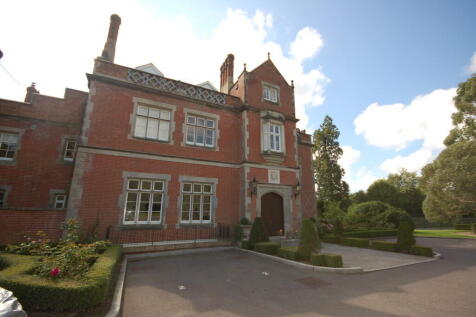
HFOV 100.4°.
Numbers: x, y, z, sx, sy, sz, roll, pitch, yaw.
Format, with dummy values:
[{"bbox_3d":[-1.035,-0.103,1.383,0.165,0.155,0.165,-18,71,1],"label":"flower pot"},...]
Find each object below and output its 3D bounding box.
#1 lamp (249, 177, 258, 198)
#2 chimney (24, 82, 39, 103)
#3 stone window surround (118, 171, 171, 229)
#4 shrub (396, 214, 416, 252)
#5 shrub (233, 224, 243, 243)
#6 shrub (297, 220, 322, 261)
[{"bbox_3d":[1.016,1.802,12.672,0.420,1.220,0.620,7,-14,-26],"label":"lamp"},{"bbox_3d":[-14.095,-4.468,13.608,0.520,1.600,0.550,7,-14,-26],"label":"chimney"},{"bbox_3d":[-4.156,1.888,8.939,2.000,2.430,0.250,7,-14,-26],"label":"stone window surround"},{"bbox_3d":[7.548,3.417,9.078,0.720,1.620,0.720,7,-14,-26],"label":"shrub"},{"bbox_3d":[-0.040,3.753,9.990,0.460,0.870,0.460,7,-14,-26],"label":"shrub"},{"bbox_3d":[2.566,2.855,7.246,0.850,1.310,0.850,6,-14,-26],"label":"shrub"}]

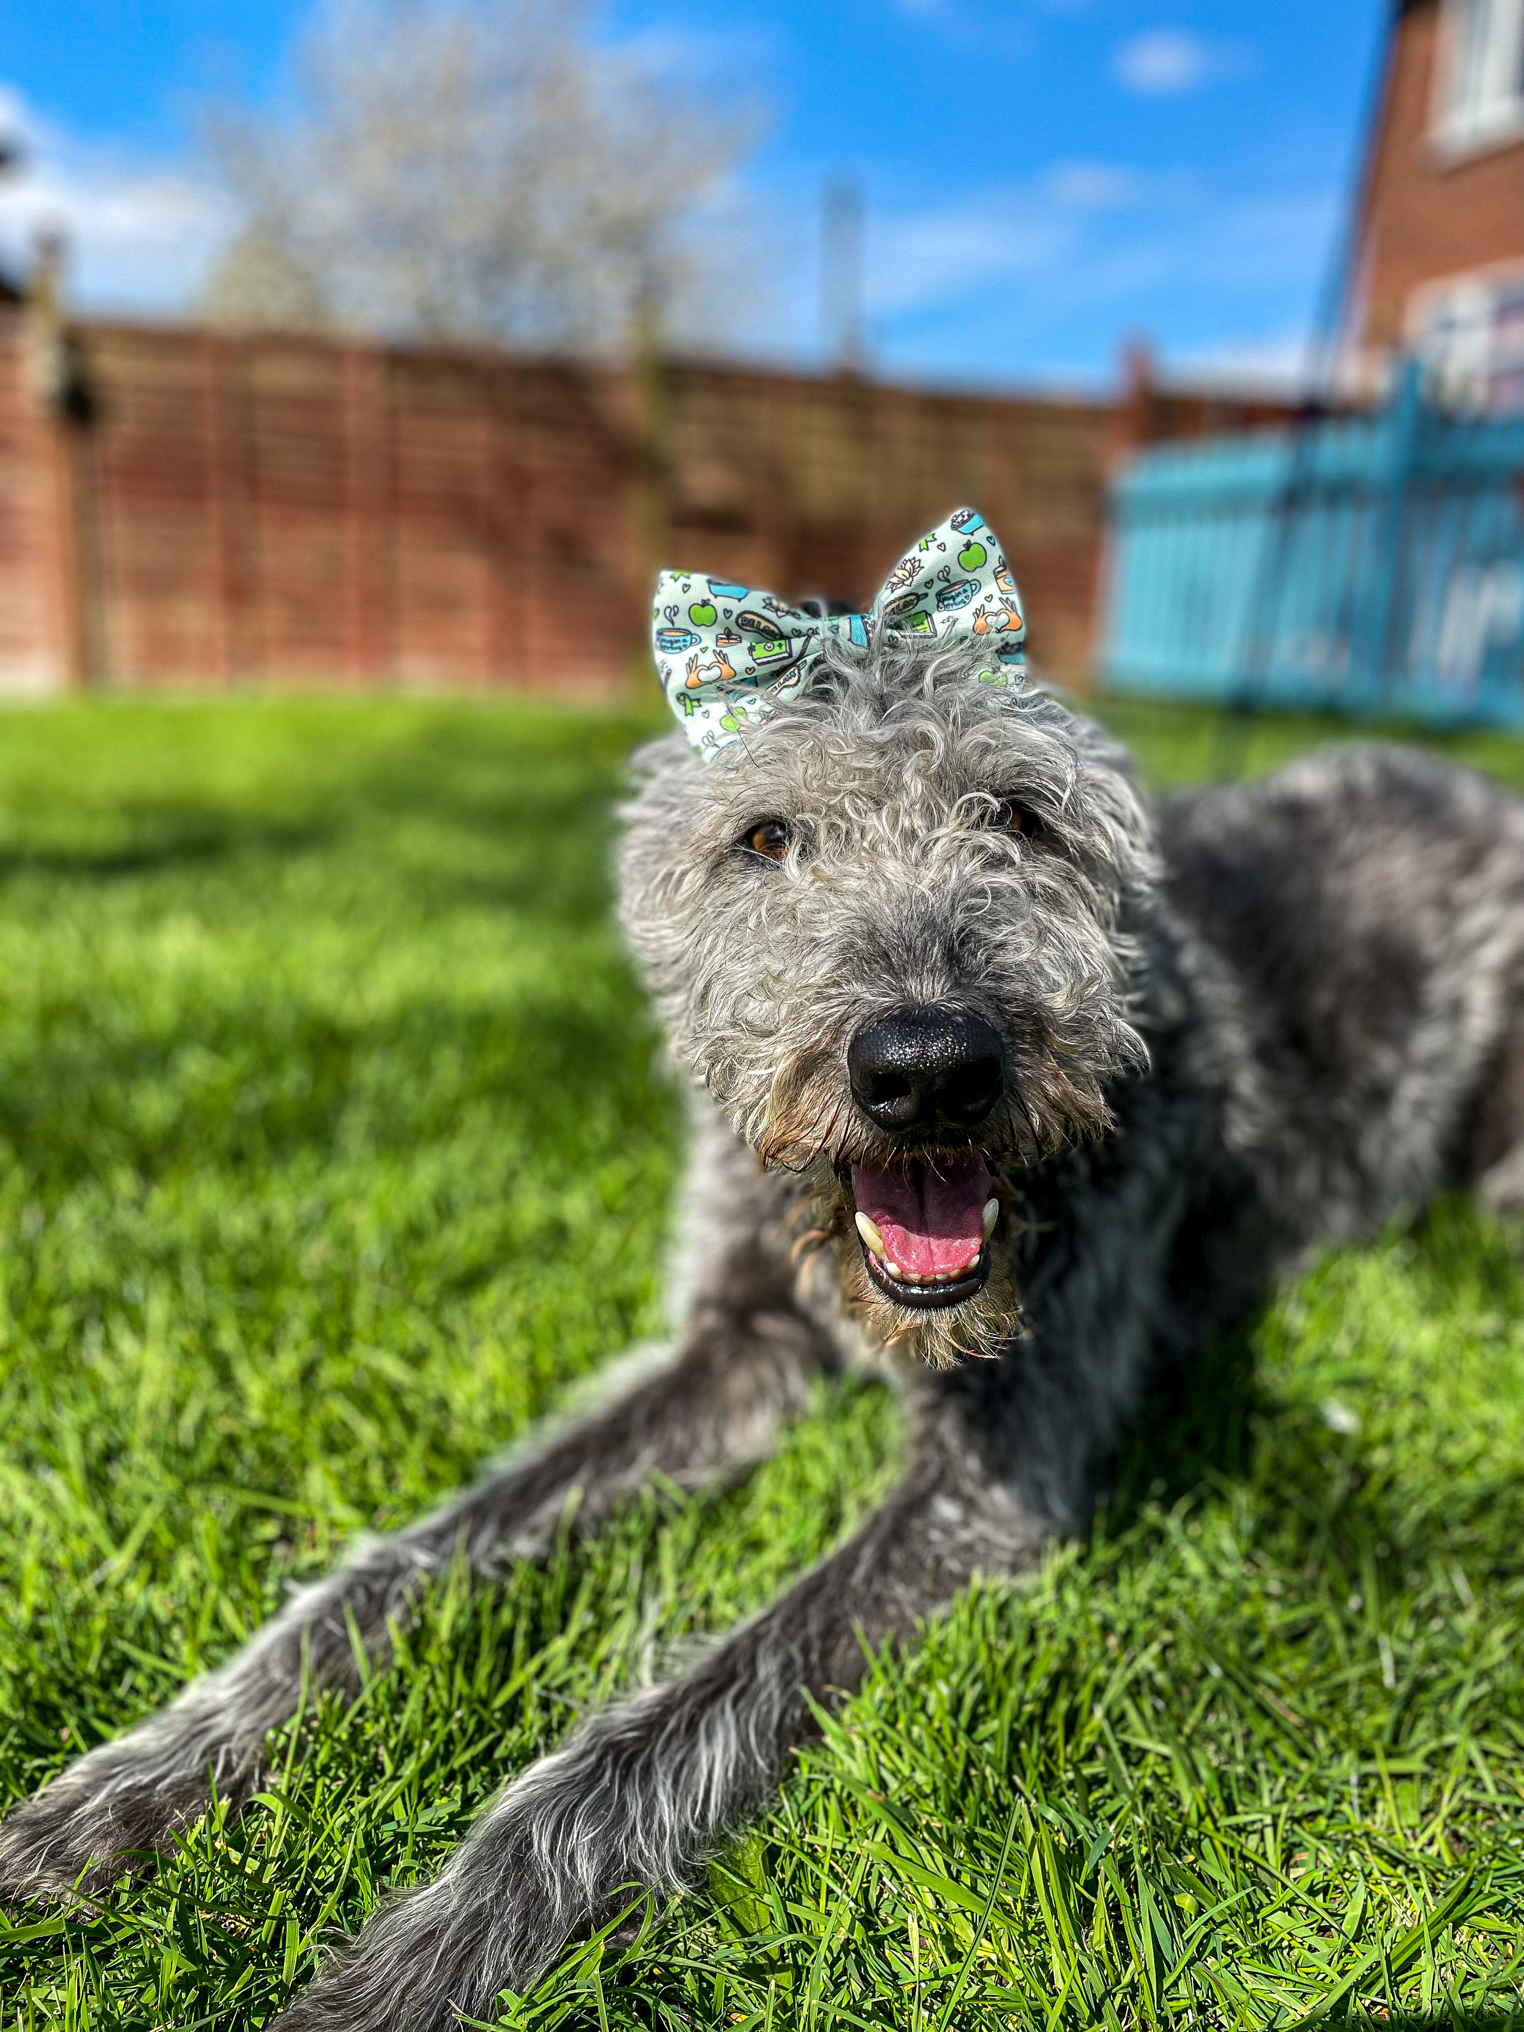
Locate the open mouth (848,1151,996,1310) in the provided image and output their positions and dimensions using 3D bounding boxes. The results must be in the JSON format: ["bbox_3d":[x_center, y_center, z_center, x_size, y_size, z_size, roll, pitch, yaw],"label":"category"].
[{"bbox_3d":[0.055,0.074,0.530,0.049,0.045,0.050,-4,16,1],"label":"open mouth"}]

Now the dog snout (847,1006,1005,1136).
[{"bbox_3d":[0.051,0.017,0.485,0.047,0.034,0.035,-4,16,1],"label":"dog snout"}]

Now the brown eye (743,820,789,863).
[{"bbox_3d":[0.002,-0.065,0.565,0.017,0.015,0.012,-2,16,7],"label":"brown eye"}]

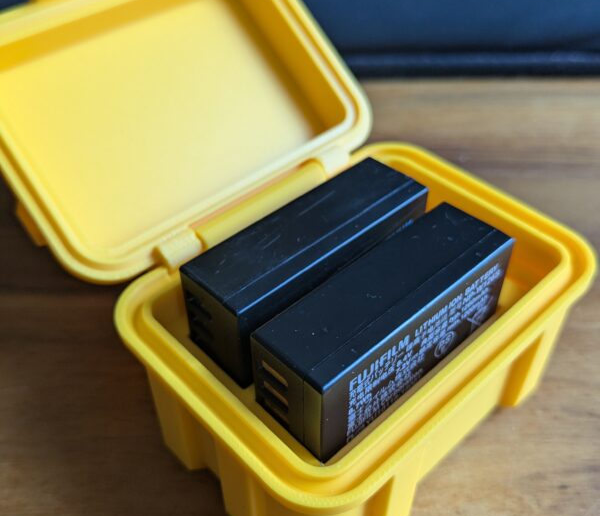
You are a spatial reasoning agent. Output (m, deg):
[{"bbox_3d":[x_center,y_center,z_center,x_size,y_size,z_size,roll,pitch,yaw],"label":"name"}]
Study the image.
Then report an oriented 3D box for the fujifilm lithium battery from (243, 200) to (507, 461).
[{"bbox_3d":[0.015,0.017,0.112,0.047,0.034,0.016,-32,50,-31],"label":"fujifilm lithium battery"}]

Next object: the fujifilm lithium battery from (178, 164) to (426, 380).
[{"bbox_3d":[0.003,0.007,0.122,0.047,0.034,0.016,-33,50,-31],"label":"fujifilm lithium battery"}]

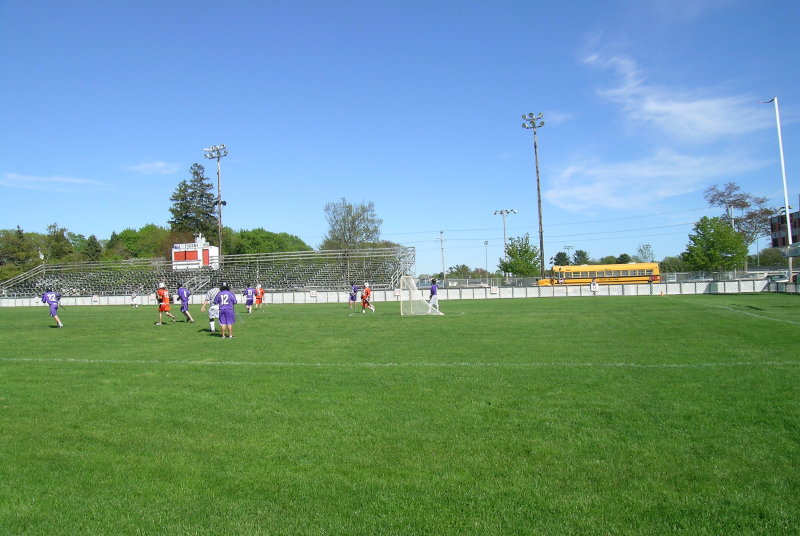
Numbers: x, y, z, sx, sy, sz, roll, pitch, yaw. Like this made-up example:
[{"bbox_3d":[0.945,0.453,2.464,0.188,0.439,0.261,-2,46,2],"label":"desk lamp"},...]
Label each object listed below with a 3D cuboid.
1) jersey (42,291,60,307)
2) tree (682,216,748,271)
[{"bbox_3d":[-15.350,1.330,28.500,0.720,0.660,0.450,-1,-2,-30],"label":"jersey"},{"bbox_3d":[37.900,-1.800,77.500,7.900,8.500,7.500,-3,-1,26],"label":"tree"}]

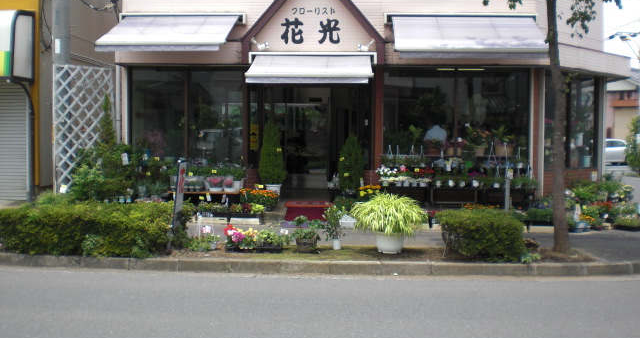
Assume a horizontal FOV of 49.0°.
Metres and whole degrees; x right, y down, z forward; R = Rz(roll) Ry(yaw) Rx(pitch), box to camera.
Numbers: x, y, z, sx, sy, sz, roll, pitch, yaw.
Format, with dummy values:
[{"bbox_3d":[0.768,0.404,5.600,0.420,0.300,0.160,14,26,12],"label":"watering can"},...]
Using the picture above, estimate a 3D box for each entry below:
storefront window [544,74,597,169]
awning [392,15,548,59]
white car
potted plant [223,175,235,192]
[{"bbox_3d":[4.755,-0.890,13.270,2.070,1.800,0.100,-2,4,-44],"label":"storefront window"},{"bbox_3d":[2.486,-2.221,11.741,2.460,0.905,1.300,0,3,2],"label":"awning"},{"bbox_3d":[16.800,-0.980,42.000,4.400,1.480,1.700,0,3,-2],"label":"white car"},{"bbox_3d":[-1.560,0.254,12.050,0.210,0.280,0.210,0,3,3],"label":"potted plant"}]

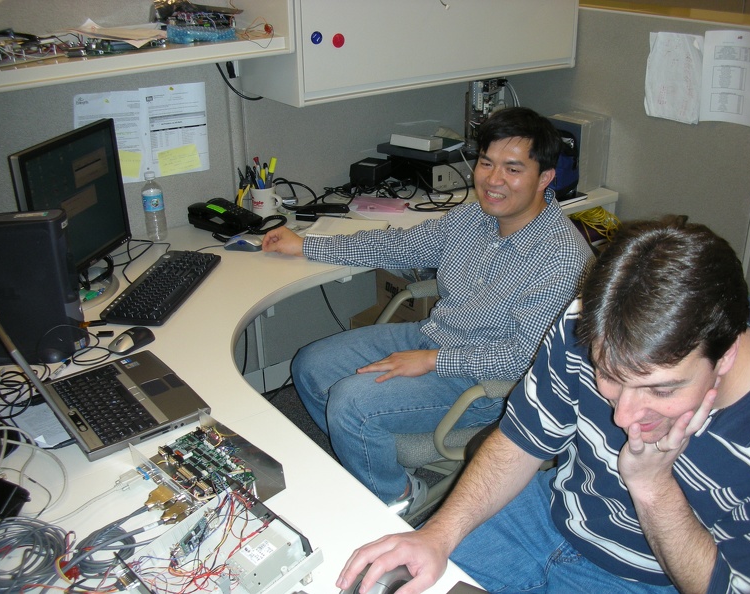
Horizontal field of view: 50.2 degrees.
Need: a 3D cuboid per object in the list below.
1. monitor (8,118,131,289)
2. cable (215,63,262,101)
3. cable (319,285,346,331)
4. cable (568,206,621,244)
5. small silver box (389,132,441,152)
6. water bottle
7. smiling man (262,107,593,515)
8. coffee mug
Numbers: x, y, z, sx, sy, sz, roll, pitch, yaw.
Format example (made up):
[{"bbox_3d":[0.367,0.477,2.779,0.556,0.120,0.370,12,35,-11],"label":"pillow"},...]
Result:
[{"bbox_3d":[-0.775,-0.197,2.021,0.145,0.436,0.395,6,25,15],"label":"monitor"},{"bbox_3d":[-0.421,-0.653,2.430,0.130,0.120,0.060,-18,30,-32],"label":"cable"},{"bbox_3d":[-0.149,0.038,2.828,0.090,0.175,0.040,-18,30,-32],"label":"cable"},{"bbox_3d":[0.771,-0.241,2.795,0.190,0.125,0.110,-18,30,-32],"label":"cable"},{"bbox_3d":[0.154,-0.572,2.948,0.184,0.041,0.073,20,32,37],"label":"small silver box"},{"bbox_3d":[-0.678,-0.275,2.451,0.067,0.212,0.067,-8,26,-15],"label":"water bottle"},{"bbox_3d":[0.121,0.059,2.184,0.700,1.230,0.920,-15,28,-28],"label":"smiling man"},{"bbox_3d":[-0.353,-0.317,2.659,0.113,0.097,0.084,-5,25,-7],"label":"coffee mug"}]

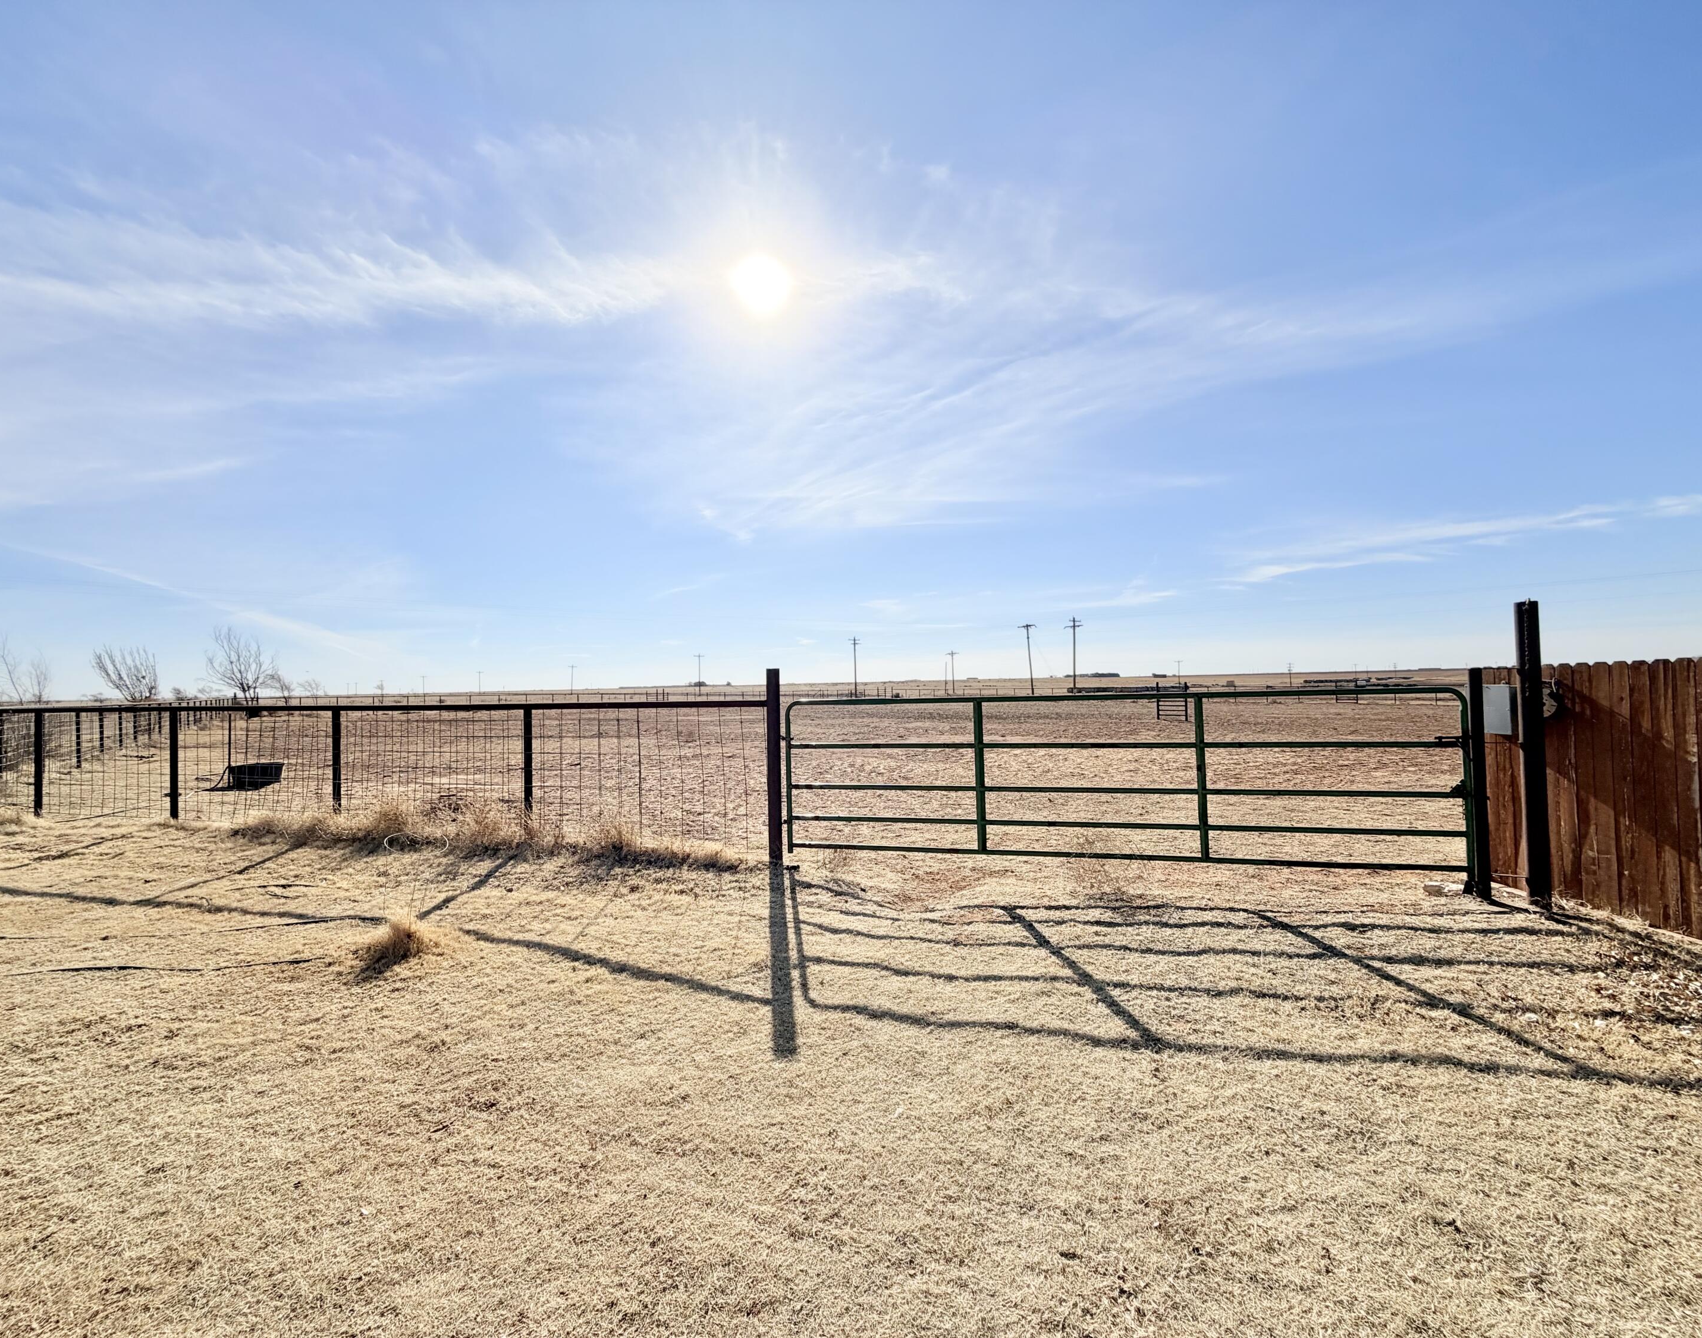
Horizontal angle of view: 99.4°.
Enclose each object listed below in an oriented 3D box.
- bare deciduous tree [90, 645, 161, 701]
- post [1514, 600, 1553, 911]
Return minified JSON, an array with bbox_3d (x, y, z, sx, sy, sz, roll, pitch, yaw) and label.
[{"bbox_3d":[-34.217,0.887,34.000,2.500,3.900,2.600,-3,-2,45],"label":"bare deciduous tree"},{"bbox_3d":[4.463,0.570,4.720,0.117,2.000,0.117,-2,-1,14],"label":"post"}]

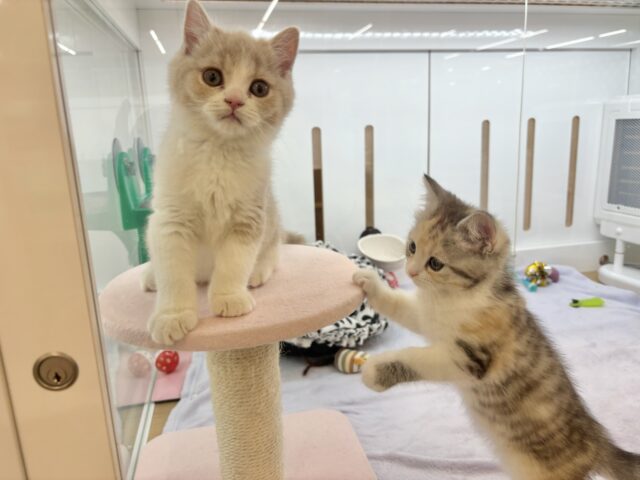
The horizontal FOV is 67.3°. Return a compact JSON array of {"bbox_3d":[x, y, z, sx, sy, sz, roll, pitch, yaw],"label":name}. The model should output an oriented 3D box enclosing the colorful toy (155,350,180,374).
[{"bbox_3d":[-0.275,0.221,0.866,0.044,0.044,0.044,-5,13,-11],"label":"colorful toy"}]

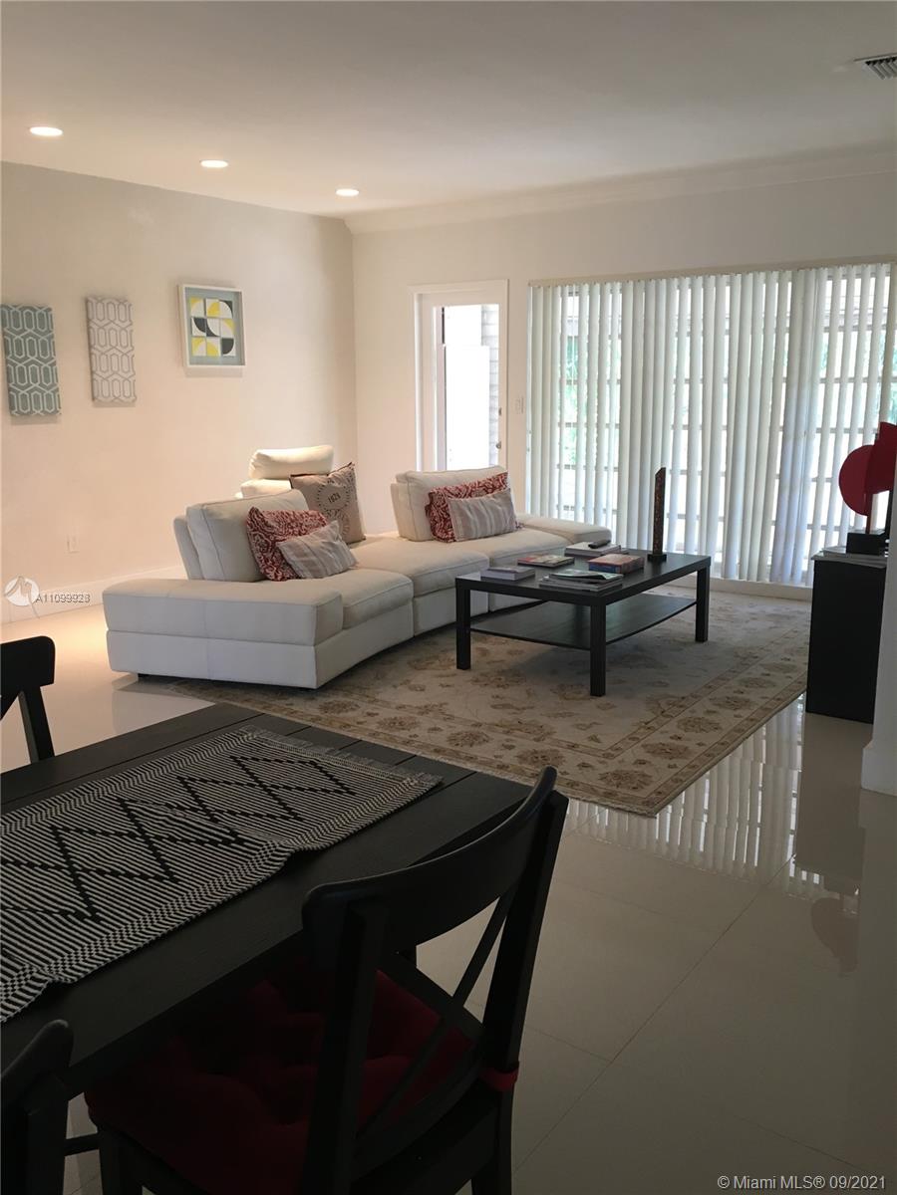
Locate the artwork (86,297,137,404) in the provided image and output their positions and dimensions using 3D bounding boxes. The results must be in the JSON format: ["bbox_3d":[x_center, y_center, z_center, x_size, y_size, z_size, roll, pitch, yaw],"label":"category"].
[{"bbox_3d":[-2.077,-1.523,6.186,0.025,0.606,0.312,9,15,36],"label":"artwork"}]

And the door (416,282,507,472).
[{"bbox_3d":[0.094,-1.299,7.569,0.872,2.050,0.090,9,15,36],"label":"door"}]

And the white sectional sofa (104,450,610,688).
[{"bbox_3d":[-0.320,-0.332,5.768,1.380,0.950,3.360,9,15,36],"label":"white sectional sofa"}]

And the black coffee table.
[{"bbox_3d":[0.703,0.068,5.046,0.780,0.450,1.180,9,15,36],"label":"black coffee table"}]

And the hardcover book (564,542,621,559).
[{"bbox_3d":[0.774,-0.248,5.338,0.215,0.041,0.235,9,15,36],"label":"hardcover book"}]

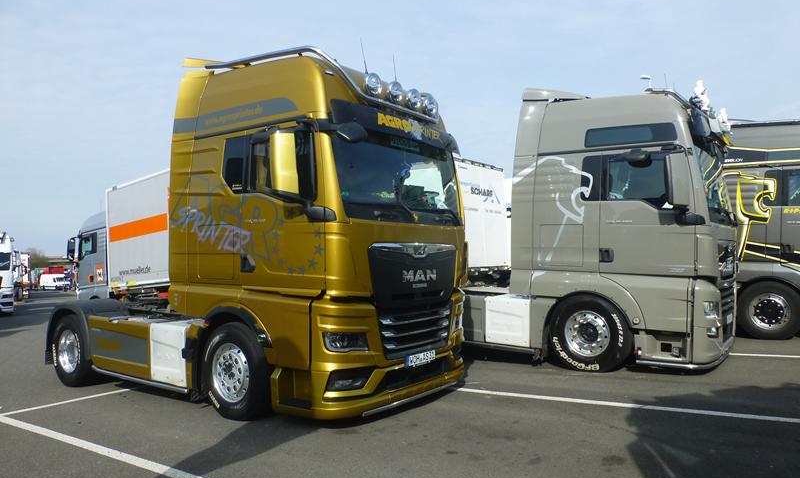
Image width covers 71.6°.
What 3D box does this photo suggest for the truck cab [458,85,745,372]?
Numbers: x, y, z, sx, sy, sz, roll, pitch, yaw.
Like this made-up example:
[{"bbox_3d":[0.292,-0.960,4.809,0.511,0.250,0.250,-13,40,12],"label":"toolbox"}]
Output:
[{"bbox_3d":[1.838,-0.052,8.900,5.880,3.680,2.550,-3,-3,37],"label":"truck cab"}]

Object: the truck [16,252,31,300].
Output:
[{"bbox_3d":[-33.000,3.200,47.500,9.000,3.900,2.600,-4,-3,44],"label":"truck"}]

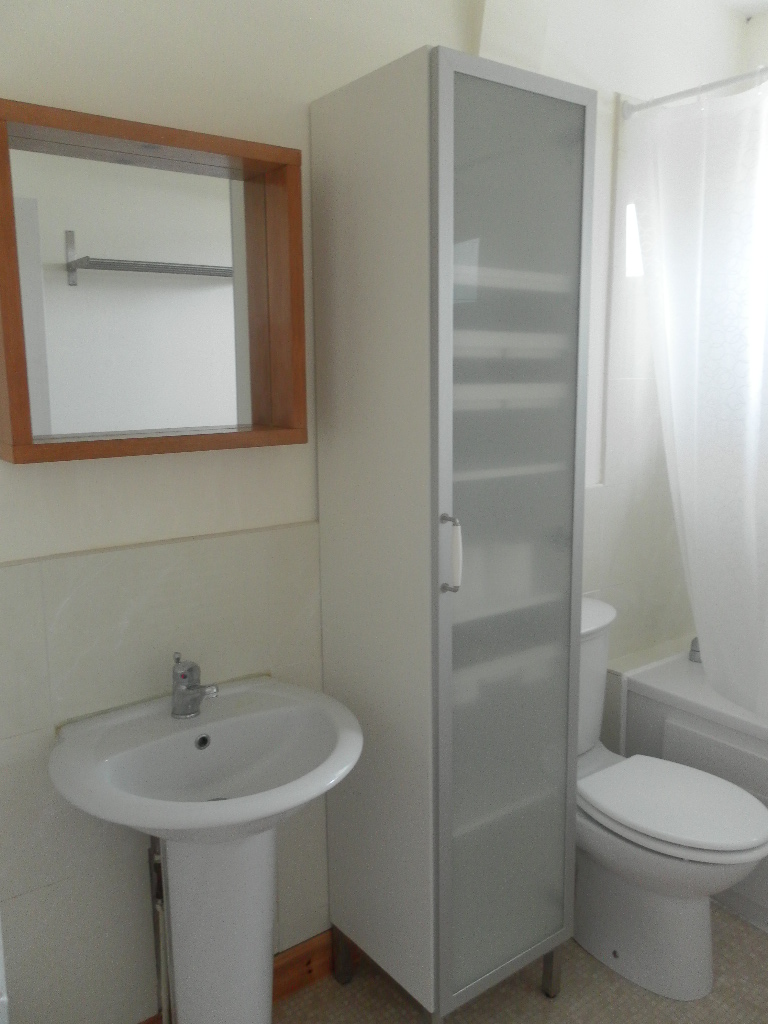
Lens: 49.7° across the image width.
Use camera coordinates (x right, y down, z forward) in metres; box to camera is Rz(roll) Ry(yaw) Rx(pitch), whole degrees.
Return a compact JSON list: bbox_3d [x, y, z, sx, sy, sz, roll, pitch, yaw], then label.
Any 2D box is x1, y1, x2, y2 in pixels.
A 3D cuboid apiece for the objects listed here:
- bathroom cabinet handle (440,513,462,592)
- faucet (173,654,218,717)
[{"bbox_3d":[0.122,0.078,1.474,0.020,0.146,0.042,-8,12,-37],"label":"bathroom cabinet handle"},{"bbox_3d":[-0.348,0.328,1.530,0.054,0.122,0.139,-8,12,-39],"label":"faucet"}]

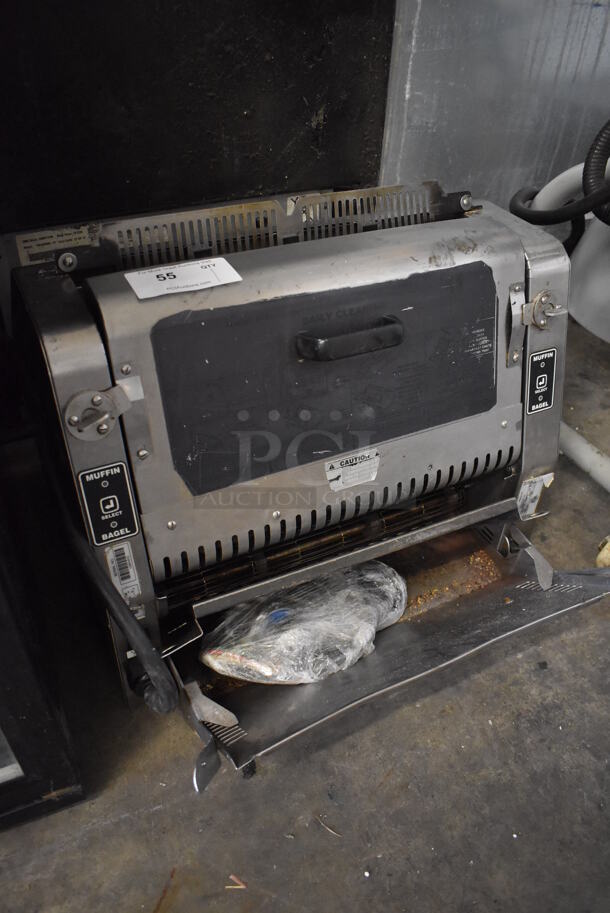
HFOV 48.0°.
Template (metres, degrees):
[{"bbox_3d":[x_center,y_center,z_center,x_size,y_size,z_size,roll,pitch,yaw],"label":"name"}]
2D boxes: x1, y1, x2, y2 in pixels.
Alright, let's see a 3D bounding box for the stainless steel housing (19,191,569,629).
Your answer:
[{"bbox_3d":[0.012,-0.073,0.805,0.581,0.336,0.296,-16,45,-22],"label":"stainless steel housing"}]

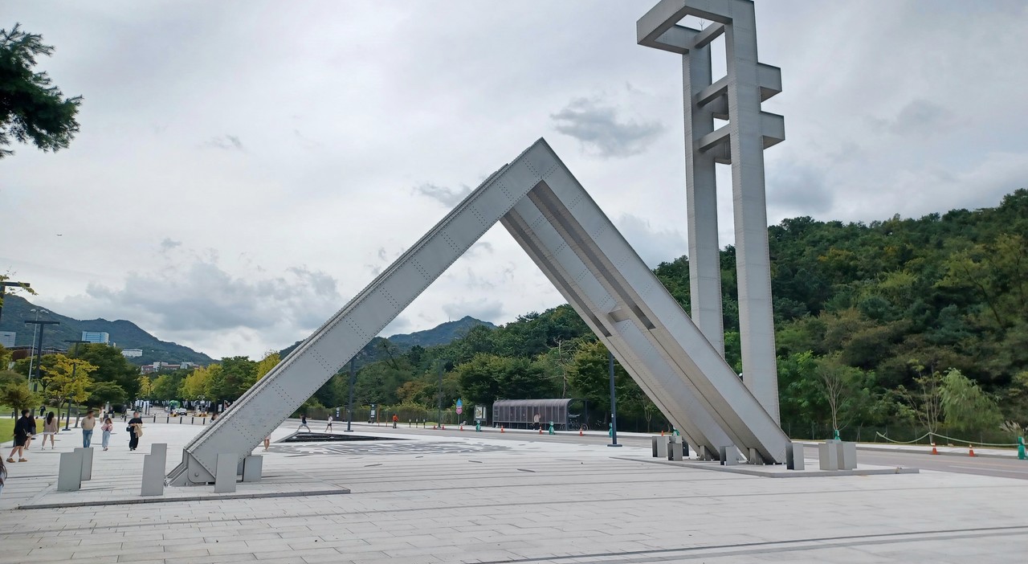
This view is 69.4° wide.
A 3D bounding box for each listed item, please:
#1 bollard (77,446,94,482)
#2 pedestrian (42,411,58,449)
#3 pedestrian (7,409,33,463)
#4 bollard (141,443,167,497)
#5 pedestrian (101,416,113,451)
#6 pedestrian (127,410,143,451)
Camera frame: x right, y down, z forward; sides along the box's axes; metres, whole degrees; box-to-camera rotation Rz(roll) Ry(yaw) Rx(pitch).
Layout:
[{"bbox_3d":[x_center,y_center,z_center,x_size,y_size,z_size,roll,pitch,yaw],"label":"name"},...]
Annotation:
[{"bbox_3d":[-10.092,4.264,17.399,0.400,0.740,0.320,5,-11,-24],"label":"bollard"},{"bbox_3d":[-20.811,6.673,33.341,0.540,1.620,0.380,5,-11,-25],"label":"pedestrian"},{"bbox_3d":[-17.179,5.348,25.850,0.650,1.730,0.500,-2,-10,13],"label":"pedestrian"},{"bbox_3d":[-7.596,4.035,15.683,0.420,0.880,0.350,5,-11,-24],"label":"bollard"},{"bbox_3d":[-17.730,6.647,32.414,0.450,1.410,0.350,6,-11,-28],"label":"pedestrian"},{"bbox_3d":[-16.573,6.549,32.573,0.580,1.670,0.400,5,-11,-26],"label":"pedestrian"}]

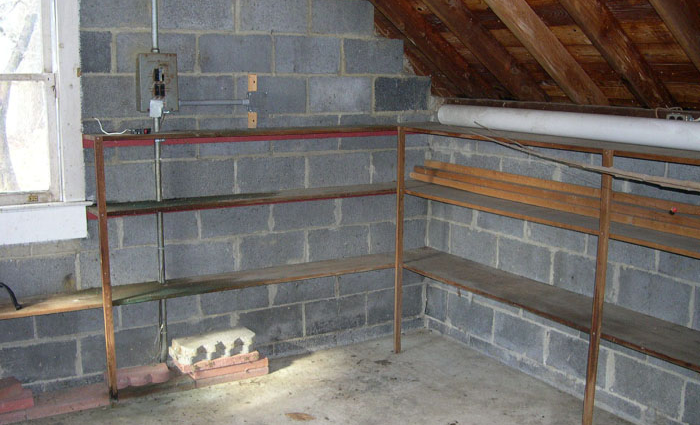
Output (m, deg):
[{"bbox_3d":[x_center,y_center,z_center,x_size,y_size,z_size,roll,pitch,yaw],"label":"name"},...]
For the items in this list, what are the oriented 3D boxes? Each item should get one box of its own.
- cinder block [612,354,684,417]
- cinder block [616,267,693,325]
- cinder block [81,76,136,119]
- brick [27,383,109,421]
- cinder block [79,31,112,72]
[{"bbox_3d":[1.335,0.728,3.320,0.194,0.194,0.397,-5,11,-31],"label":"cinder block"},{"bbox_3d":[1.373,0.357,3.318,0.190,0.194,0.397,-5,12,-31],"label":"cinder block"},{"bbox_3d":[-1.144,-0.562,3.622,0.396,0.193,0.194,-5,11,-31],"label":"cinder block"},{"bbox_3d":[-1.267,0.834,3.419,0.363,0.040,0.200,-5,12,-31],"label":"brick"},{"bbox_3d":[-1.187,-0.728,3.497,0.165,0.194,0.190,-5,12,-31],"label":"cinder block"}]

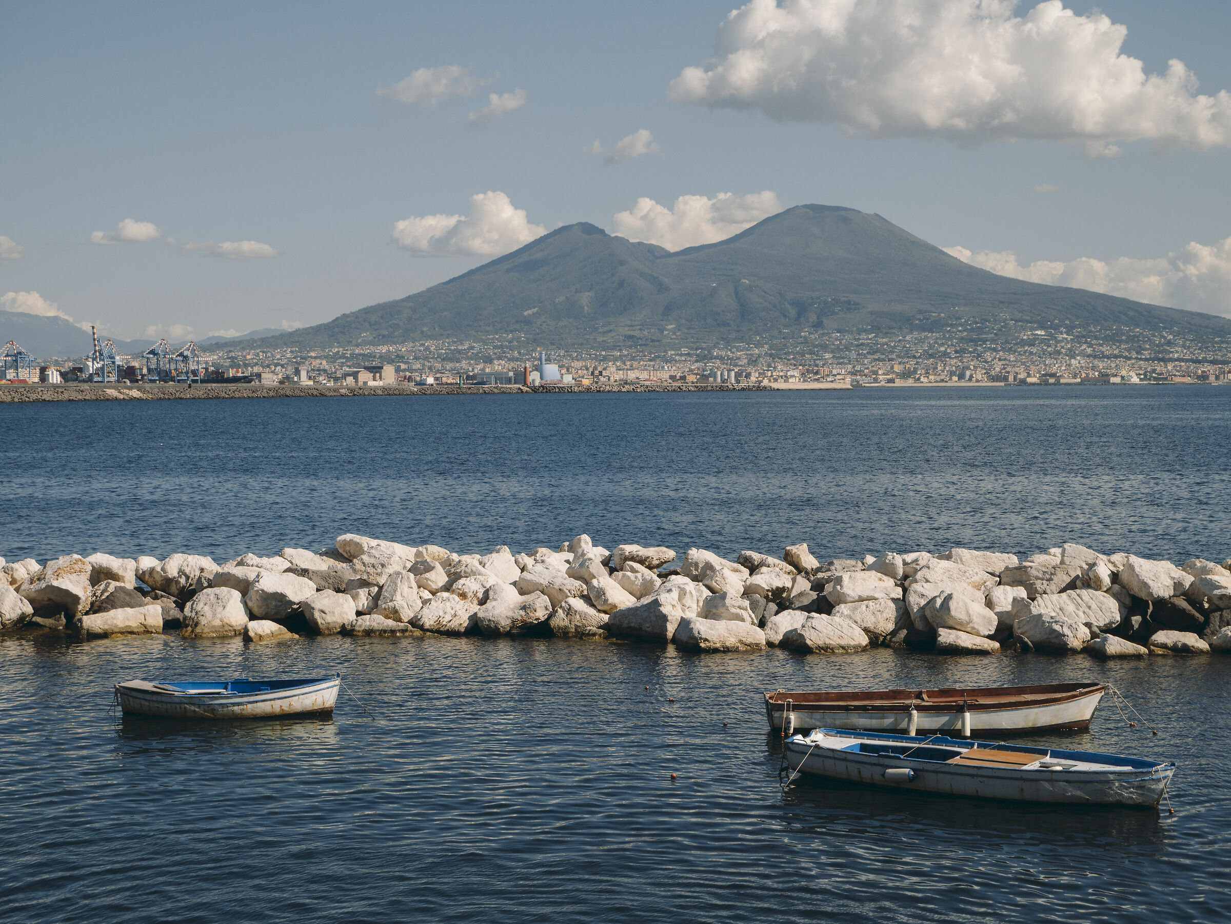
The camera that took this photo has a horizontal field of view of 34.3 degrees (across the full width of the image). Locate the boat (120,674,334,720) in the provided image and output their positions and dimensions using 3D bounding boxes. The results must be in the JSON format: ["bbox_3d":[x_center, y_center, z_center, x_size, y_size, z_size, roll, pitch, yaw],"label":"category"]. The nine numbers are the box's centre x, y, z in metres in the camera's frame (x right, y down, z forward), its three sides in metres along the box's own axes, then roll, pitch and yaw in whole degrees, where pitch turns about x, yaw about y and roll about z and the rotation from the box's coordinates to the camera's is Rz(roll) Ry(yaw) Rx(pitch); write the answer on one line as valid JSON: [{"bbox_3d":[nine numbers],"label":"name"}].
[{"bbox_3d":[-7.677,4.623,39.422,4.450,0.880,1.750,0,2,1],"label":"boat"}]

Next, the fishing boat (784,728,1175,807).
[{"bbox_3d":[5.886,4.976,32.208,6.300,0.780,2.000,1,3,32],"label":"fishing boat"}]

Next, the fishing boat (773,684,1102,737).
[{"bbox_3d":[6.029,4.666,37.570,6.300,0.980,1.770,0,2,2],"label":"fishing boat"}]

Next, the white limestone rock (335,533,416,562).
[{"bbox_3d":[-6.670,2.430,55.600,2.200,0.800,1.250,0,2,0],"label":"white limestone rock"}]

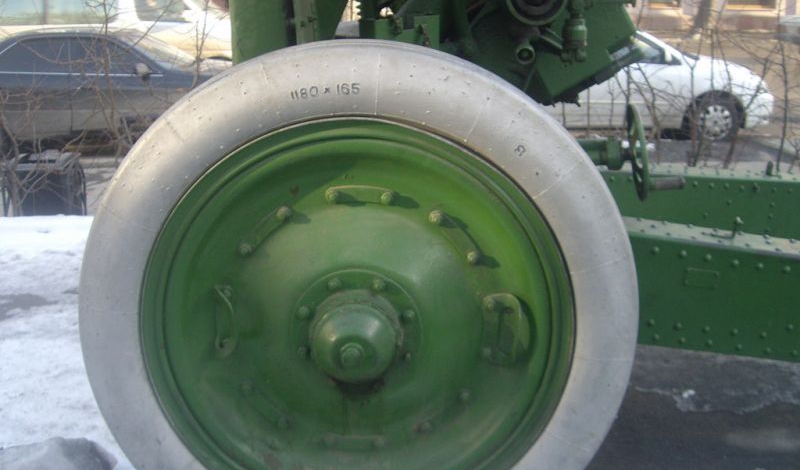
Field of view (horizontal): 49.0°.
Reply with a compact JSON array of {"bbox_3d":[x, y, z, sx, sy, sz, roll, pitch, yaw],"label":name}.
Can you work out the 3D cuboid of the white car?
[{"bbox_3d":[2.205,-1.898,10.504,4.400,1.450,1.700,1,15,3],"label":"white car"}]

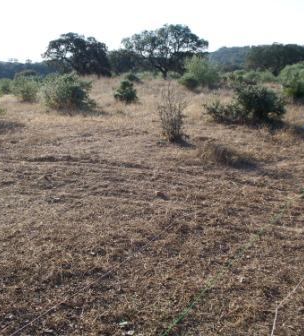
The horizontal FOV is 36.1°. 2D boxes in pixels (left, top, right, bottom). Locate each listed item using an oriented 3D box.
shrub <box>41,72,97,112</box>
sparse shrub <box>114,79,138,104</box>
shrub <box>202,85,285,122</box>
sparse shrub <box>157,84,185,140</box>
[{"bbox_3d":[-3.018,-2.726,16.689,1.807,1.361,1.626,0,12,0],"label":"shrub"},{"bbox_3d":[-1.115,-3.343,20.258,1.012,1.077,0.962,0,12,0],"label":"sparse shrub"},{"bbox_3d":[2.726,-1.908,13.612,2.267,1.047,1.474,0,12,0],"label":"shrub"},{"bbox_3d":[0.413,-1.149,9.745,0.609,1.177,0.578,0,12,0],"label":"sparse shrub"}]

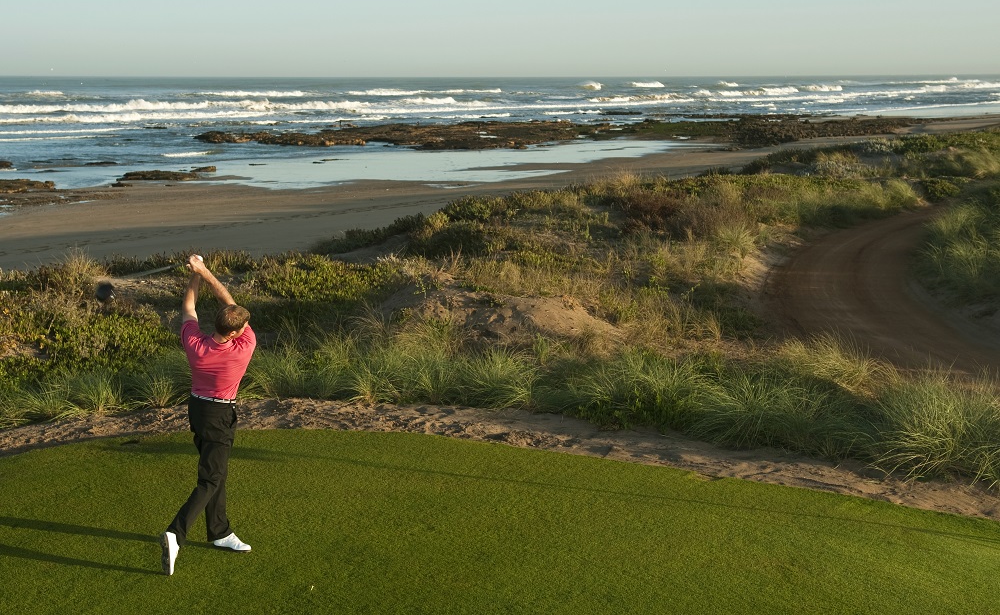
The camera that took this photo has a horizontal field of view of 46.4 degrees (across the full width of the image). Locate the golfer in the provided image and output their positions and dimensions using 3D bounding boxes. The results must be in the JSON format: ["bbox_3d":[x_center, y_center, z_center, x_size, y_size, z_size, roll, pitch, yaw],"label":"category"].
[{"bbox_3d":[-1.935,0.716,7.836,0.570,2.020,0.780,2,11,12],"label":"golfer"}]

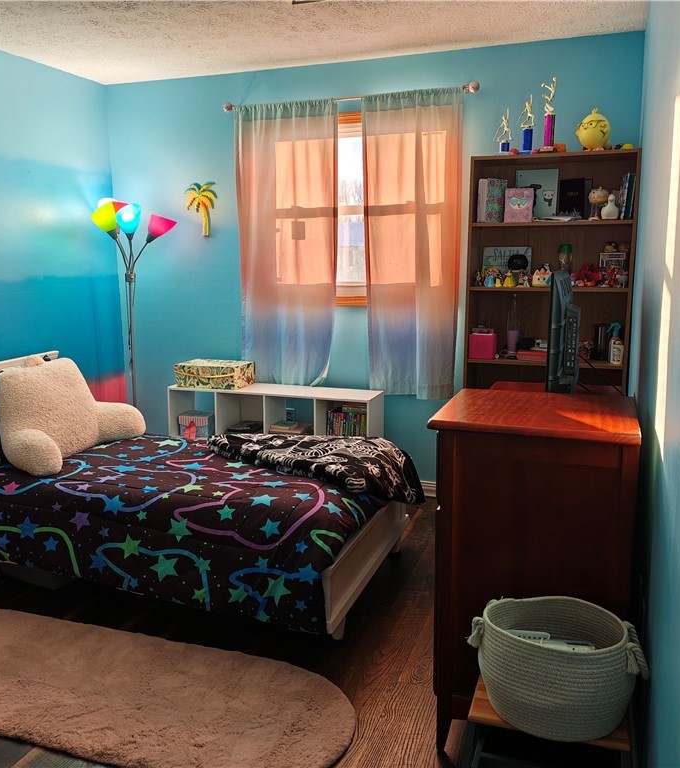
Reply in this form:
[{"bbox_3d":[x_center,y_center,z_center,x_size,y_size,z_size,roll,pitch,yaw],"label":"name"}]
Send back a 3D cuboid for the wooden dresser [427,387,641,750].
[{"bbox_3d":[0.557,0.532,2.156,0.510,0.940,0.520,3,10,19],"label":"wooden dresser"}]

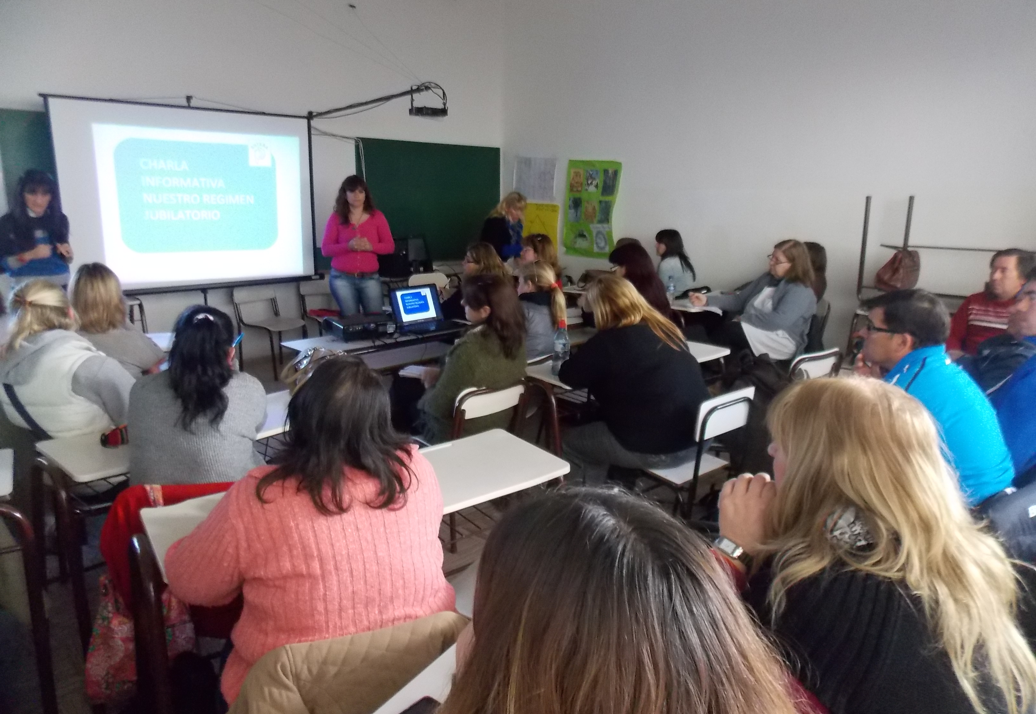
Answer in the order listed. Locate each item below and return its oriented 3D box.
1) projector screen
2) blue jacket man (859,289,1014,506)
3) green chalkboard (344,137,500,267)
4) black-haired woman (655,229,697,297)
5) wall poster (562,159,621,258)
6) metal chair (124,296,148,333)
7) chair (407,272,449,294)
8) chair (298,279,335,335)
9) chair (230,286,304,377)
[{"bbox_3d":[-2.509,-1.246,5.473,1.926,1.392,0.050,-11,17,-42],"label":"projector screen"},{"bbox_3d":[1.147,0.411,2.229,0.740,1.260,0.540,9,16,34],"label":"blue jacket man"},{"bbox_3d":[-0.911,-1.681,7.547,1.980,1.260,0.040,-12,18,-43],"label":"green chalkboard"},{"bbox_3d":[1.144,-0.446,5.920,0.680,1.260,0.440,9,16,34],"label":"black-haired woman"},{"bbox_3d":[0.816,-1.666,7.759,0.030,1.070,0.760,-11,17,-42],"label":"wall poster"},{"bbox_3d":[-3.119,-0.044,5.312,0.420,0.790,0.480,5,13,19],"label":"metal chair"},{"bbox_3d":[-0.777,-0.353,6.510,0.400,0.780,0.480,-5,14,-23],"label":"chair"},{"bbox_3d":[-1.760,-0.333,6.444,0.390,0.763,0.480,-10,17,-37],"label":"chair"},{"bbox_3d":[-2.237,-0.255,6.275,0.480,0.790,0.410,10,16,37],"label":"chair"}]

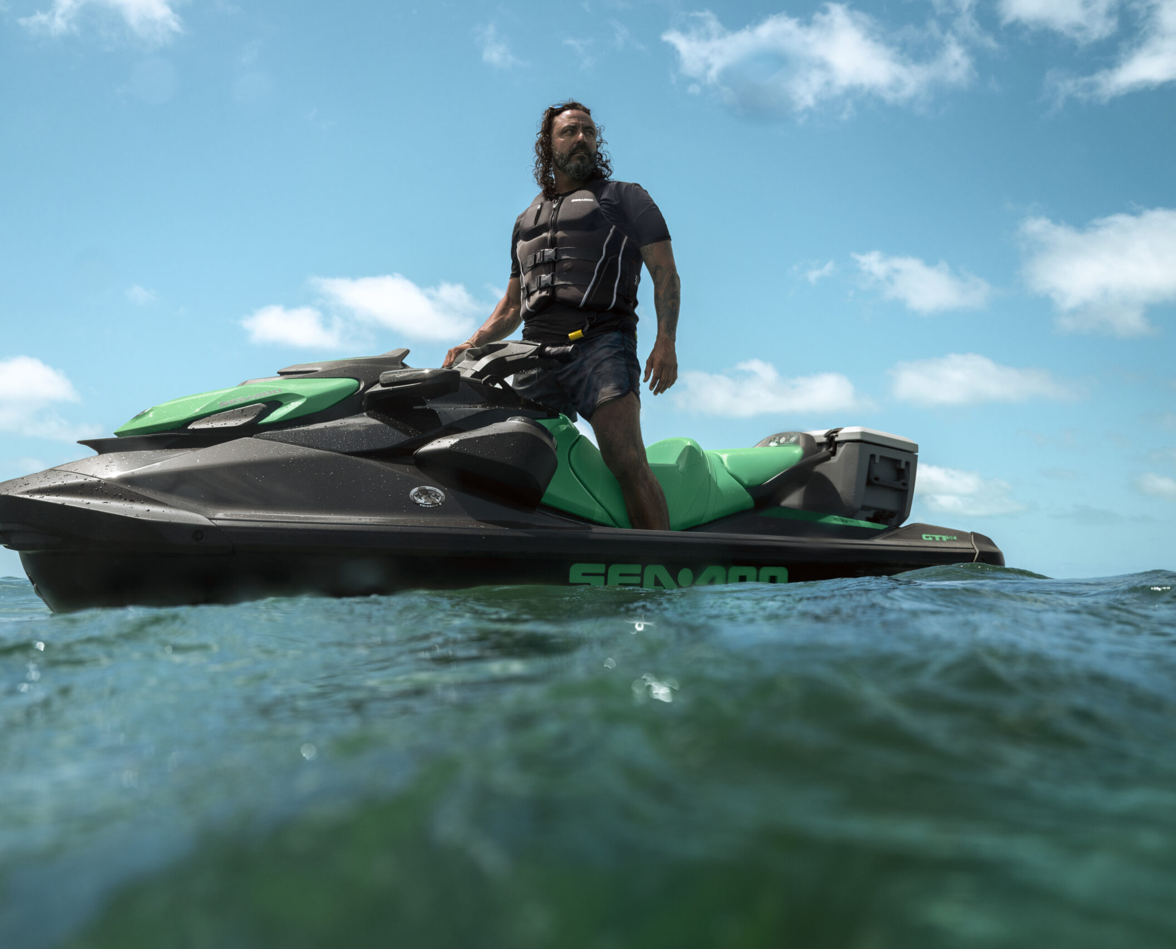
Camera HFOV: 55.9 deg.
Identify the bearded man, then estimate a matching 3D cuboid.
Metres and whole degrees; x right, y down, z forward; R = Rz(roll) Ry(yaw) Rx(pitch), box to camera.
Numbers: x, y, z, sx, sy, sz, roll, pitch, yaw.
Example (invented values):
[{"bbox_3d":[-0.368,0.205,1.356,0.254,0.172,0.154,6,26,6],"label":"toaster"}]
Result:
[{"bbox_3d":[-0.085,-0.392,3.543,0.820,1.690,0.500,-4,-7,37],"label":"bearded man"}]

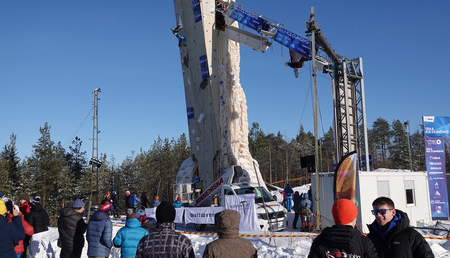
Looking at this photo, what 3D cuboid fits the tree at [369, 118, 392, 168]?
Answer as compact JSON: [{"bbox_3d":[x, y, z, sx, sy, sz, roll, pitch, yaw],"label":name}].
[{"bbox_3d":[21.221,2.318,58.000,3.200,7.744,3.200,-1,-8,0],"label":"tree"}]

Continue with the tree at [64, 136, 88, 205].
[{"bbox_3d":[-12.928,3.750,37.000,2.100,6.241,2.100,-1,-8,0],"label":"tree"}]

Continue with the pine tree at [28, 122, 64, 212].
[{"bbox_3d":[-14.280,3.065,34.000,2.900,7.259,2.900,-1,-8,0],"label":"pine tree"}]

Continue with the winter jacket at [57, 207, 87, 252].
[{"bbox_3d":[-3.323,2.167,9.200,0.560,0.899,0.400,-8,-11,41],"label":"winter jacket"}]

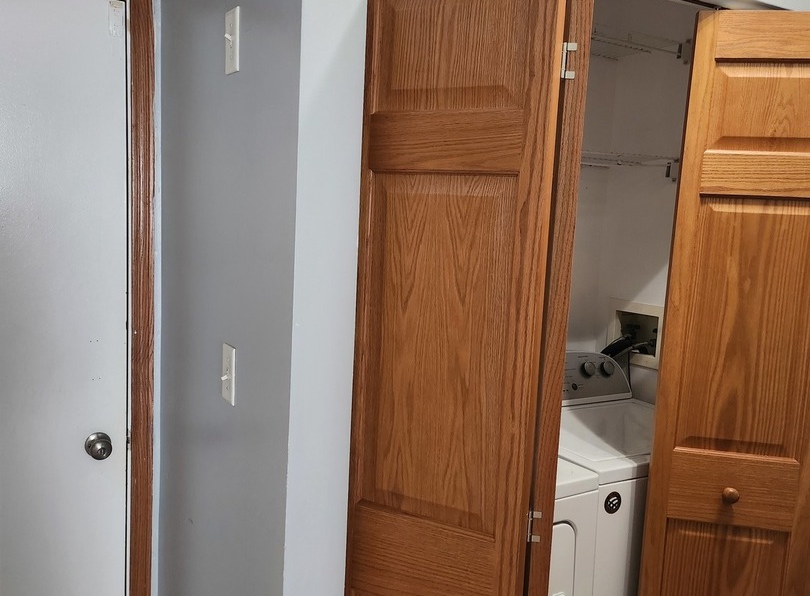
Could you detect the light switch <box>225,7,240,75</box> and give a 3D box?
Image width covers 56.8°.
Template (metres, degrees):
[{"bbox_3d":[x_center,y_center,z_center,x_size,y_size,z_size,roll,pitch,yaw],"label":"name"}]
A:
[{"bbox_3d":[-0.332,-0.487,1.420,0.016,0.115,0.071,-2,9,-31],"label":"light switch"}]

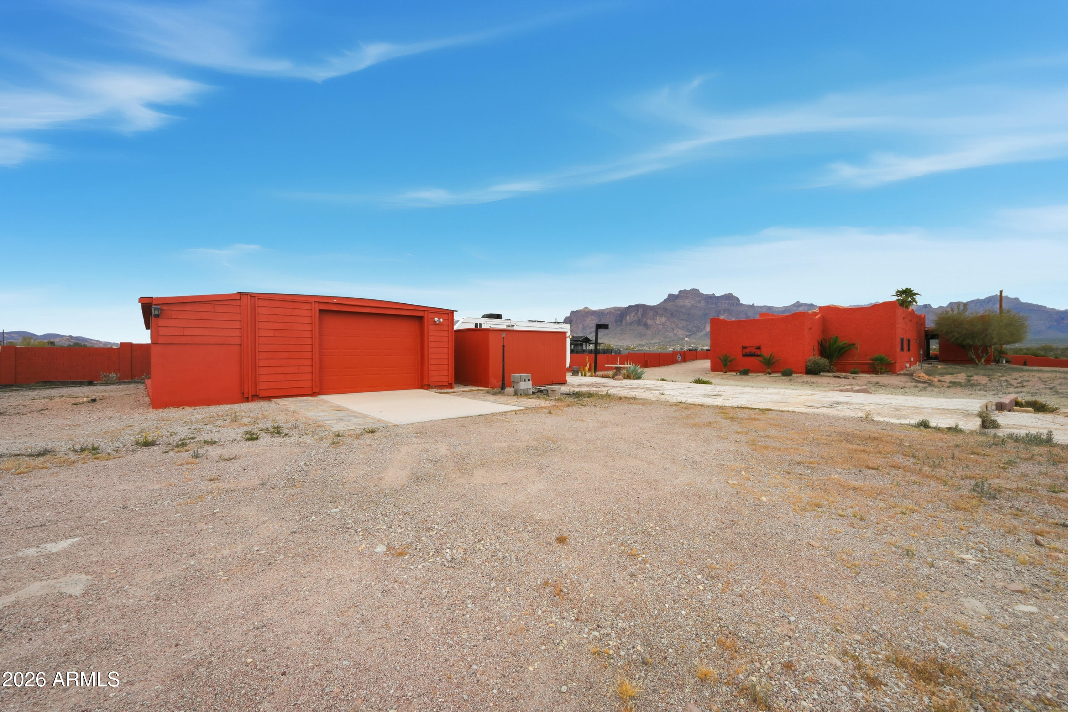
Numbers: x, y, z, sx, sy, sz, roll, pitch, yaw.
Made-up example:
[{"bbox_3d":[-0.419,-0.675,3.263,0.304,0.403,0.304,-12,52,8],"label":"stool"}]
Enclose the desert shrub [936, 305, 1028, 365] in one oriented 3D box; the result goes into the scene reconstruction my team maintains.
[{"bbox_3d":[29.700,-1.380,27.500,4.100,3.850,4.100,-1,0,-42],"label":"desert shrub"}]

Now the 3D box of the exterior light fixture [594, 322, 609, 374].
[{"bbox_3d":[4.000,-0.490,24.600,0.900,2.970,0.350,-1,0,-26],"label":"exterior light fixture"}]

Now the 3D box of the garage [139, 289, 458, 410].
[{"bbox_3d":[-8.870,-0.170,15.080,7.850,2.680,10.200,-1,0,-42],"label":"garage"}]

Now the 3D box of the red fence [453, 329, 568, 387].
[{"bbox_3d":[-1.170,0.060,16.300,4.000,2.080,3.000,-1,0,-38],"label":"red fence"}]

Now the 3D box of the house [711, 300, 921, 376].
[{"bbox_3d":[19.500,-0.955,28.100,14.400,3.850,8.700,-1,0,-42],"label":"house"}]

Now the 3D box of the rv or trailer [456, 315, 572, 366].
[{"bbox_3d":[-1.920,-0.380,21.400,8.600,3.000,2.450,-1,0,-42],"label":"rv or trailer"}]

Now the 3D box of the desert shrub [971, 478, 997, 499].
[{"bbox_3d":[3.960,1.170,3.650,0.170,0.130,0.180,-1,0,-42],"label":"desert shrub"}]

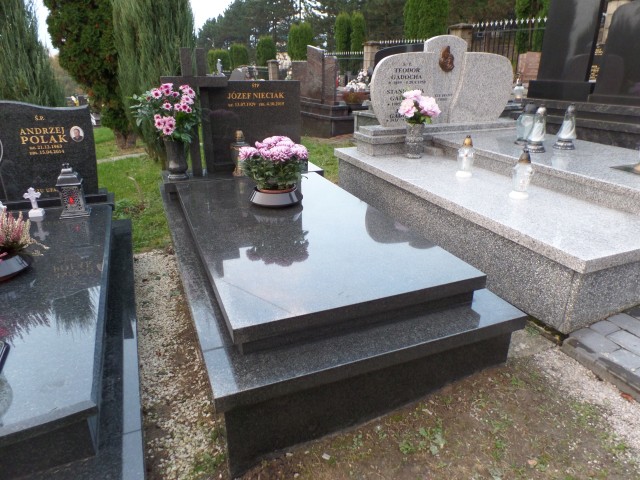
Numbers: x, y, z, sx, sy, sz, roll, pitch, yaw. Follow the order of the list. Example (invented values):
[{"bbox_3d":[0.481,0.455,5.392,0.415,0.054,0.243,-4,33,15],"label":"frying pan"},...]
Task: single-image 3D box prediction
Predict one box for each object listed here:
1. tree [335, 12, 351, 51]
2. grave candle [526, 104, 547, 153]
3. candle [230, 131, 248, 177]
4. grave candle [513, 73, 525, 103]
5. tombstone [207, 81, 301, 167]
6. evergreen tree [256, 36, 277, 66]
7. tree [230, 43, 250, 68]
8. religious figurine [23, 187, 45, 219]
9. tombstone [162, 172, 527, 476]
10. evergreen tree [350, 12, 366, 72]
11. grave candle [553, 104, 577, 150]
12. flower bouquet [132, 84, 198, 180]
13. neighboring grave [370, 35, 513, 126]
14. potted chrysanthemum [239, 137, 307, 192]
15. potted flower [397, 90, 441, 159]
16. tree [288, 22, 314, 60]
[{"bbox_3d":[1.052,-8.664,19.241,0.740,2.885,0.740,-8,25,-21],"label":"tree"},{"bbox_3d":[1.624,-0.823,3.147,0.145,0.336,0.145,-8,25,-21],"label":"grave candle"},{"bbox_3d":[-0.543,-0.574,2.816,0.125,0.290,0.125,-8,25,-21],"label":"candle"},{"bbox_3d":[2.148,-1.646,4.567,0.115,0.272,0.115,-8,25,-21],"label":"grave candle"},{"bbox_3d":[-0.436,-0.802,2.907,0.625,0.536,0.080,-8,25,-21],"label":"tombstone"},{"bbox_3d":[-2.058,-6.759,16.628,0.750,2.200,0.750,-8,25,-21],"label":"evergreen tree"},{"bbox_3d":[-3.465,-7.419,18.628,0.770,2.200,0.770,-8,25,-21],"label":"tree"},{"bbox_3d":[-1.677,-0.227,2.487,0.092,0.178,0.060,-8,25,-21],"label":"religious figurine"},{"bbox_3d":[-0.180,0.056,2.260,1.100,0.436,2.123,-8,25,-21],"label":"tombstone"},{"bbox_3d":[1.702,-8.314,18.463,0.710,2.769,0.710,1,23,0],"label":"evergreen tree"},{"bbox_3d":[1.442,-0.663,2.462,0.118,0.245,0.118,-8,25,-21],"label":"grave candle"},{"bbox_3d":[-0.963,-0.663,2.625,0.420,0.580,0.380,-8,25,-21],"label":"flower bouquet"},{"bbox_3d":[1.074,-1.392,3.710,1.474,0.726,0.110,-8,25,-21],"label":"neighboring grave"},{"bbox_3d":[-0.240,-0.393,2.253,0.385,0.275,0.363,1,23,0],"label":"potted chrysanthemum"},{"bbox_3d":[0.607,-0.708,2.597,0.255,0.385,0.225,-8,25,-21],"label":"potted flower"},{"bbox_3d":[-0.638,-6.188,14.648,0.820,2.300,0.820,-8,25,-21],"label":"tree"}]

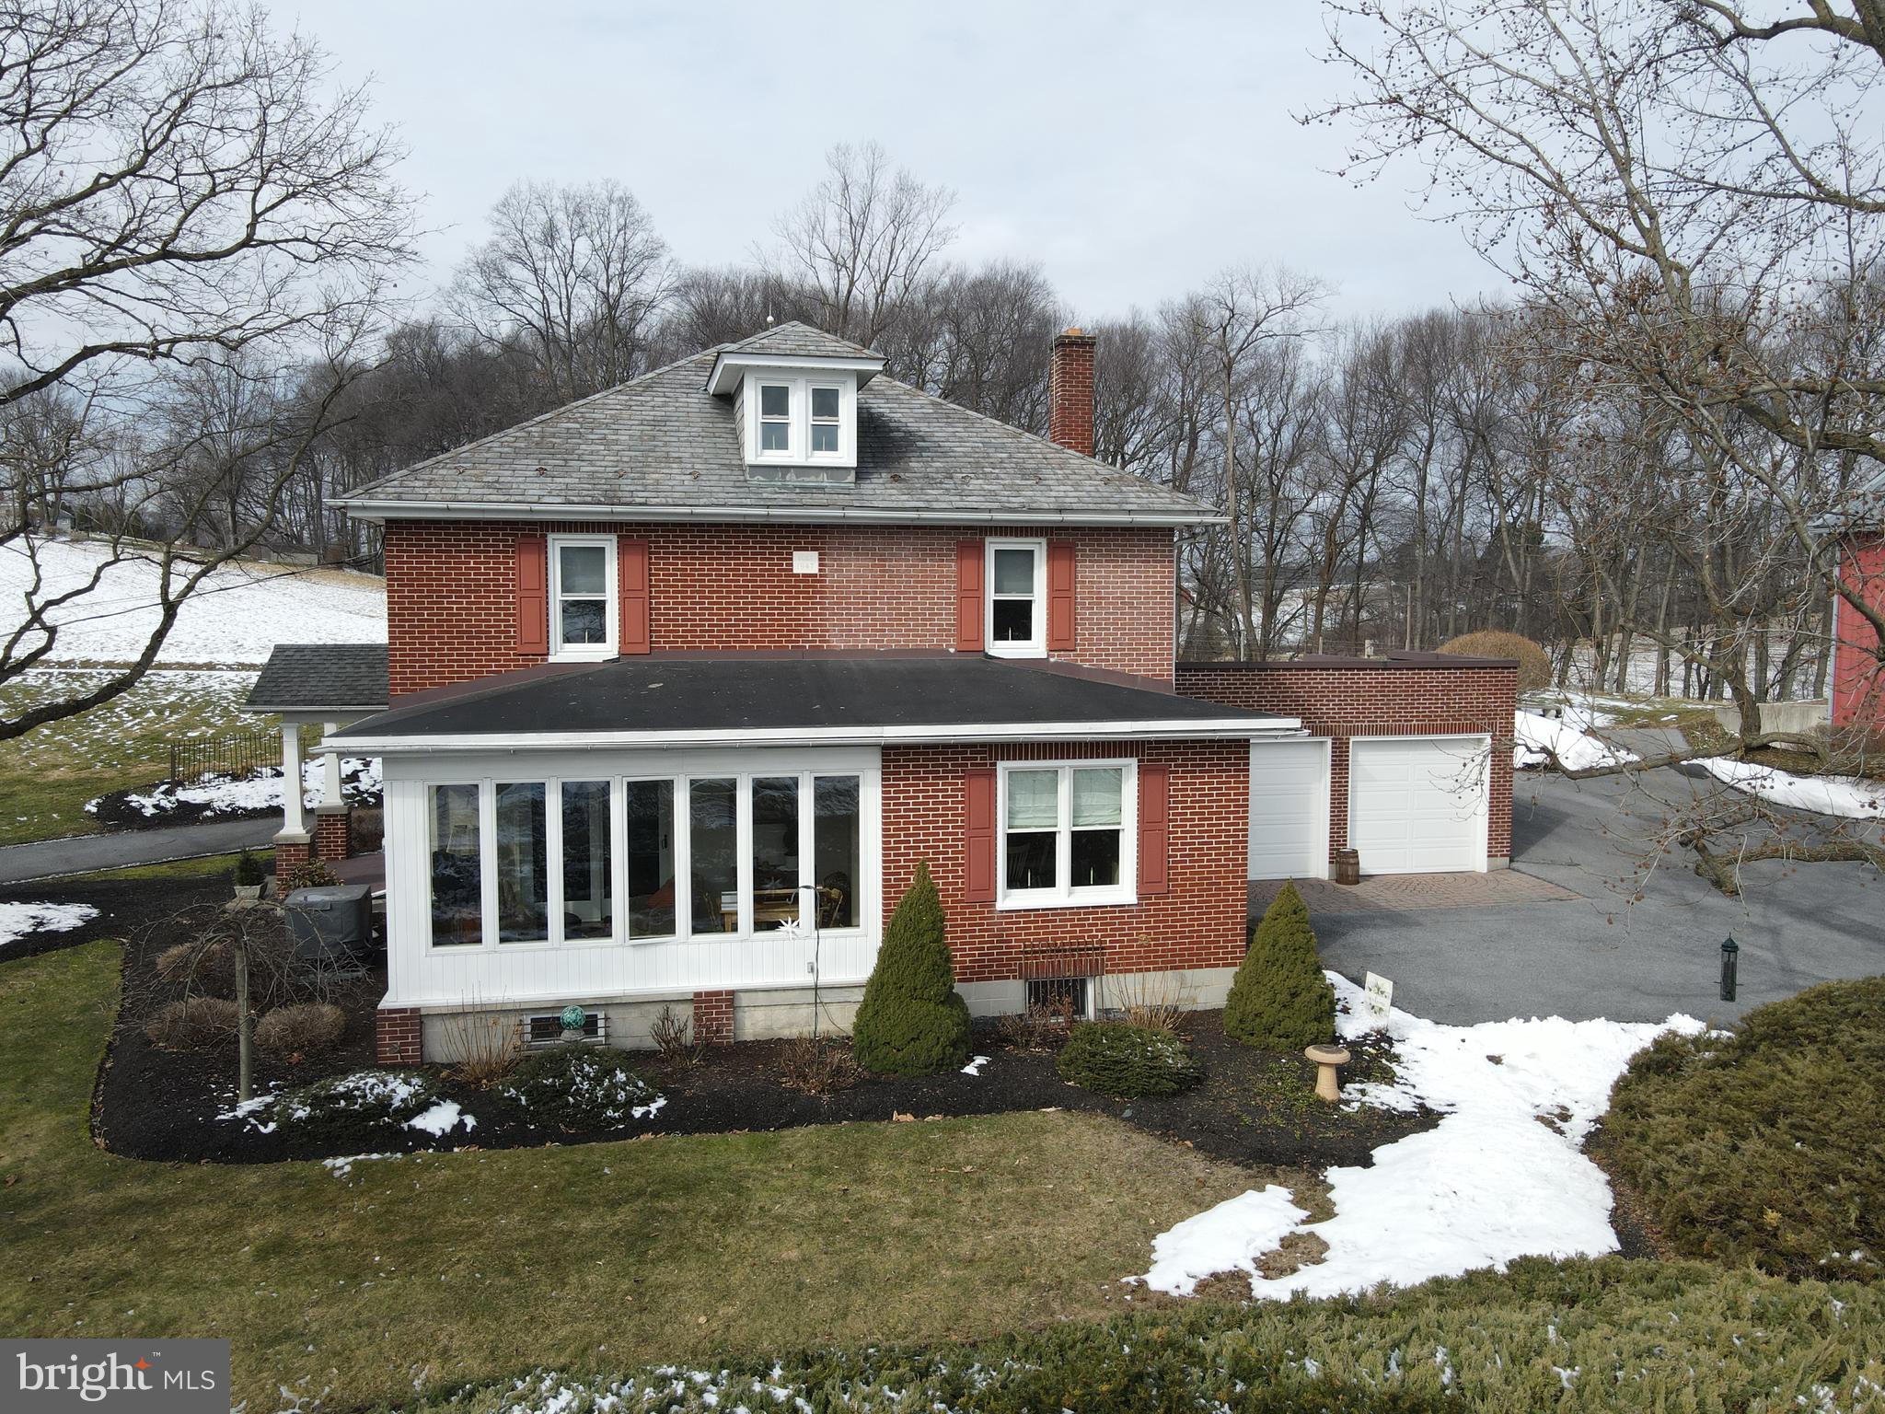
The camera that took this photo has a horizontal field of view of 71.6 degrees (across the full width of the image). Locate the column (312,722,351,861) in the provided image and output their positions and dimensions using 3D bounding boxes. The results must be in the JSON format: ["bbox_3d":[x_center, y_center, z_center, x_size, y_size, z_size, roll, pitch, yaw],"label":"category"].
[{"bbox_3d":[-9.620,1.216,20.622,0.480,2.380,0.480,-1,5,-11],"label":"column"}]

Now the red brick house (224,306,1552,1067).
[{"bbox_3d":[-0.227,-1.531,20.171,19.030,9.020,13.200,-1,5,-11],"label":"red brick house"}]

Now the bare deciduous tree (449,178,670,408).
[{"bbox_3d":[-20.971,-17.889,72.000,12.200,22.300,12.200,-1,5,-11],"label":"bare deciduous tree"}]

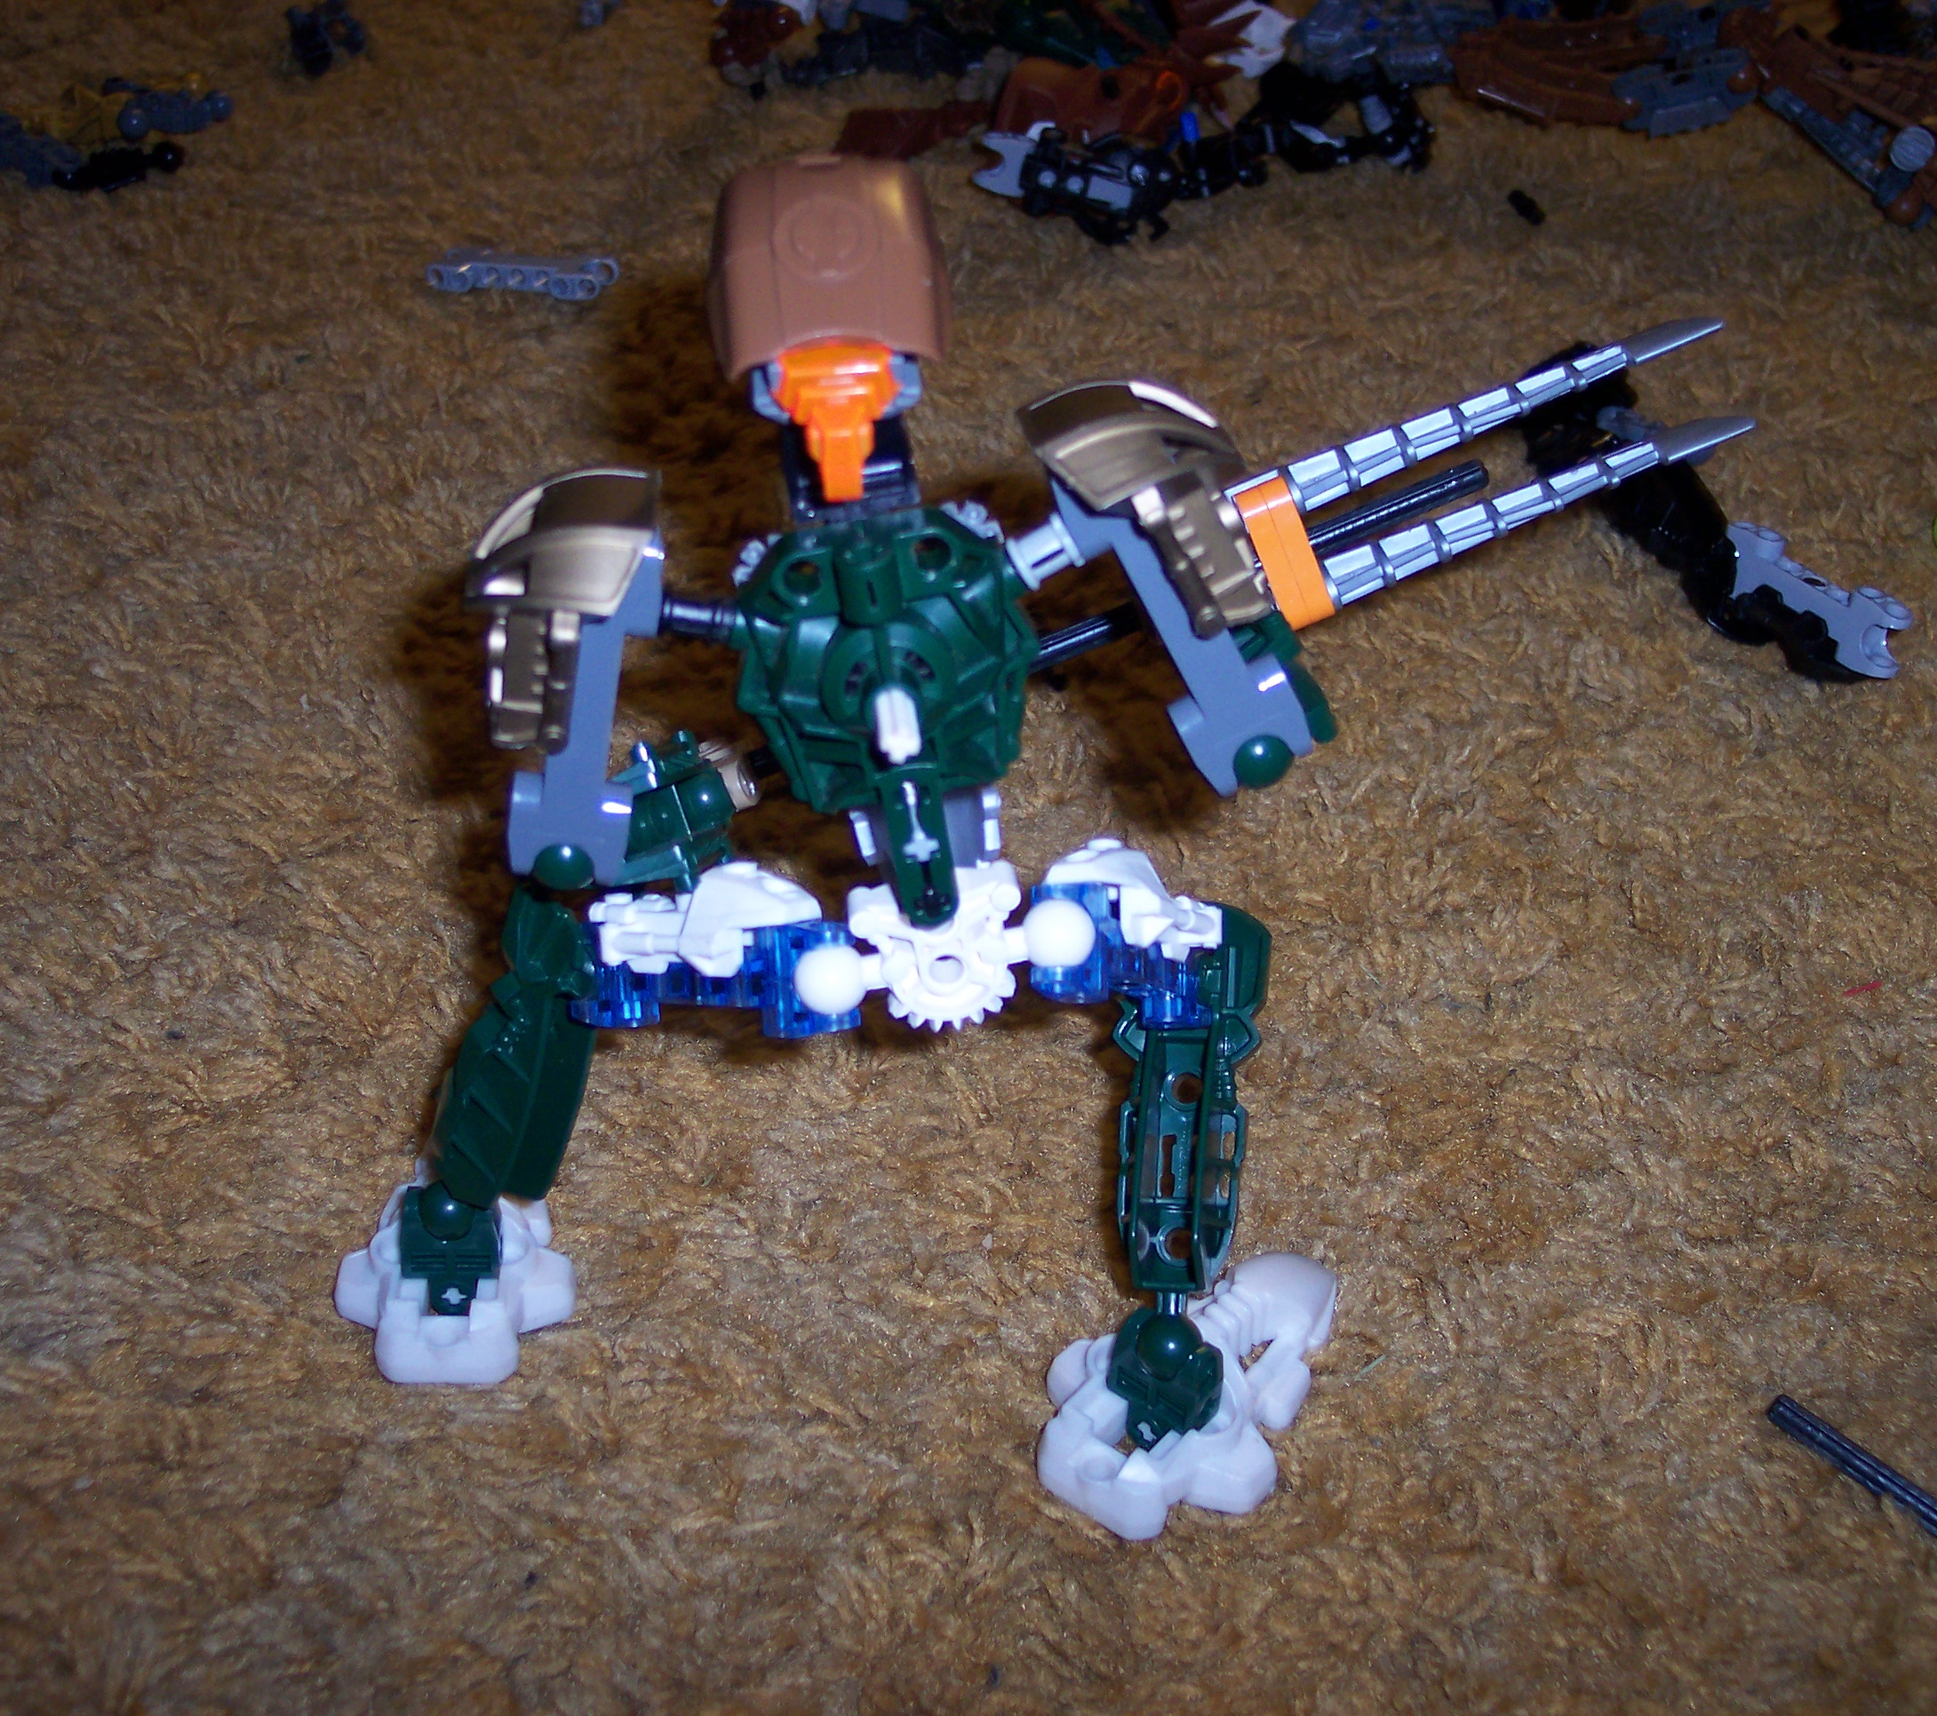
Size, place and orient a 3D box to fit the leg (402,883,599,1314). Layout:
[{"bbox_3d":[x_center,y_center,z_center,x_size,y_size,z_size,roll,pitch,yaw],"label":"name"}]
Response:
[{"bbox_3d":[-0.074,0.037,0.395,0.021,0.074,0.021,15,20,0],"label":"leg"}]

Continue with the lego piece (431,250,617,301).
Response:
[{"bbox_3d":[-0.132,-0.174,0.748,0.056,0.008,0.017,7,39,11],"label":"lego piece"}]

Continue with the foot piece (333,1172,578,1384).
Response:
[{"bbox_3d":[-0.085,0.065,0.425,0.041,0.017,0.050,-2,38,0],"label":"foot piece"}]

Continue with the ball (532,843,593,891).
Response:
[{"bbox_3d":[-0.055,0.000,0.345,0.010,0.010,0.010,-2,38,0],"label":"ball"}]

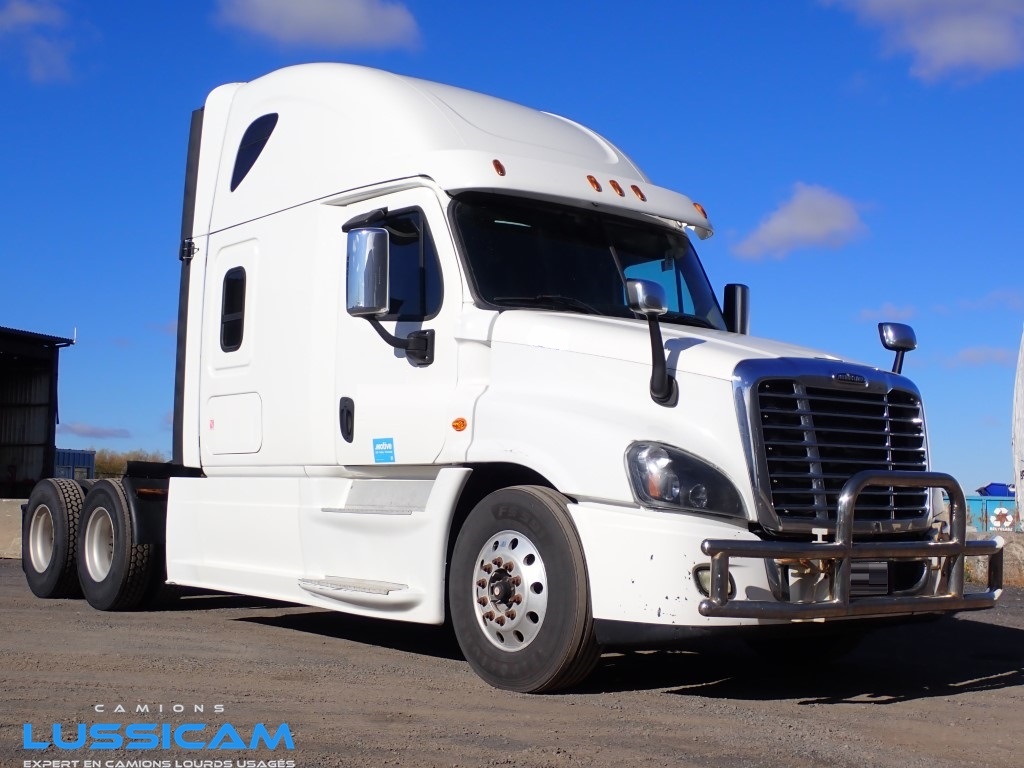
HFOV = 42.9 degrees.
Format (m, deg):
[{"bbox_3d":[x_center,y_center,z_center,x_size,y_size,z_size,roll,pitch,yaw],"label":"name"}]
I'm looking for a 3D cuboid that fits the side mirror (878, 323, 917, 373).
[{"bbox_3d":[2.169,-0.067,7.262,0.190,0.590,0.220,-3,-6,39],"label":"side mirror"}]

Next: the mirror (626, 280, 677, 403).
[{"bbox_3d":[0.638,-0.198,6.031,0.220,0.600,0.190,3,-5,-27],"label":"mirror"}]

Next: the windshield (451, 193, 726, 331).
[{"bbox_3d":[0.599,-0.704,7.709,1.980,0.740,0.500,5,-6,-39],"label":"windshield"}]

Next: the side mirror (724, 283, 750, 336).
[{"bbox_3d":[1.520,-0.421,8.899,0.130,0.480,0.250,-3,-6,37],"label":"side mirror"}]

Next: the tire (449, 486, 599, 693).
[{"bbox_3d":[0.076,1.034,6.520,0.280,1.020,1.020,5,-6,-39],"label":"tire"}]

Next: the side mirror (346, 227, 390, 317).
[{"bbox_3d":[-0.781,-0.619,7.050,0.250,0.480,0.130,3,-5,-25],"label":"side mirror"}]

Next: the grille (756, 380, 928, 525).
[{"bbox_3d":[1.640,0.344,6.302,1.260,0.650,0.160,5,-6,-39],"label":"grille"}]

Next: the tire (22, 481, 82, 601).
[{"bbox_3d":[-4.024,1.367,11.469,0.280,1.020,1.020,5,-6,-39],"label":"tire"}]

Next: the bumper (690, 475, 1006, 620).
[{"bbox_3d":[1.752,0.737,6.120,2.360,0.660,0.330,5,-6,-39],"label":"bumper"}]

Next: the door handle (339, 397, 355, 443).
[{"bbox_3d":[-0.992,0.212,7.831,0.060,0.280,0.160,5,-6,-39],"label":"door handle"}]

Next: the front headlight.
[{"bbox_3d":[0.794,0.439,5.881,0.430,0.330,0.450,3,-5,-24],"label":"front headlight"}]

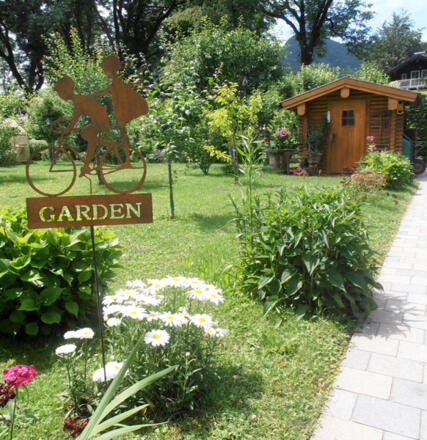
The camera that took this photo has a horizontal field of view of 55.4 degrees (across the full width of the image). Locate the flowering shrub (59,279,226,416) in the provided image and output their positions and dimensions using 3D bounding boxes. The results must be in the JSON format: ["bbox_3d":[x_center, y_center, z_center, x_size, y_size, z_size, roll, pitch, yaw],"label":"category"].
[{"bbox_3d":[-0.247,0.438,1.566,0.570,0.410,0.400,-4,11,-10],"label":"flowering shrub"}]

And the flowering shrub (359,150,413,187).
[{"bbox_3d":[3.540,-1.101,8.432,1.050,0.720,0.900,3,11,22],"label":"flowering shrub"}]

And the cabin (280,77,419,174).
[{"bbox_3d":[4.153,-2.717,12.092,3.460,2.540,2.900,4,12,28],"label":"cabin"}]

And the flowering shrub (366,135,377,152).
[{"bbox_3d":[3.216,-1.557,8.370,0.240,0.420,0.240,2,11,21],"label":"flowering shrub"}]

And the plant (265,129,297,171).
[{"bbox_3d":[2.049,-2.076,12.260,0.900,1.350,0.800,0,11,9],"label":"plant"}]

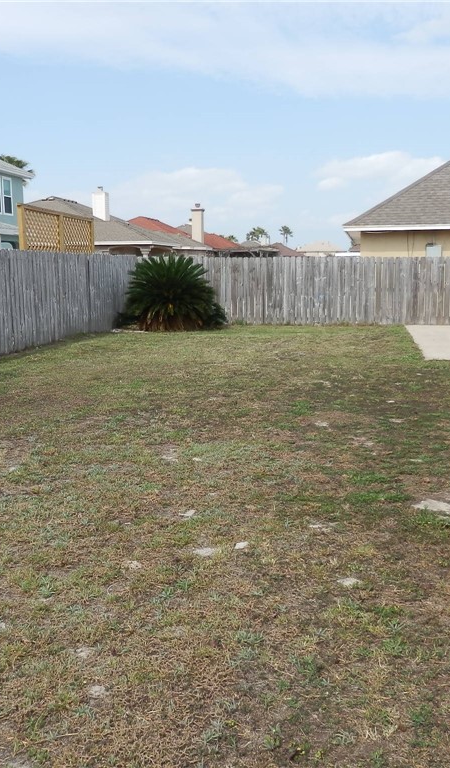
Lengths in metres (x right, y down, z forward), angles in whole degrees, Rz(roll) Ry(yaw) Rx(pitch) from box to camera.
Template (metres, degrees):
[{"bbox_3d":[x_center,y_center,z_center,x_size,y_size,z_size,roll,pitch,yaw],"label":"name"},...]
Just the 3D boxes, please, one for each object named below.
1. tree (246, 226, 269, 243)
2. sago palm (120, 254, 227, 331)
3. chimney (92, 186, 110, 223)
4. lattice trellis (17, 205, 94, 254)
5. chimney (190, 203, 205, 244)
[{"bbox_3d":[4.829,-19.584,110.298,3.570,7.510,3.570,0,9,0],"label":"tree"},{"bbox_3d":[-1.271,-2.258,18.220,2.570,1.810,2.400,0,9,0],"label":"sago palm"},{"bbox_3d":[-6.284,-9.128,37.741,0.700,1.710,0.680,2,9,12],"label":"chimney"},{"bbox_3d":[-3.465,-2.298,15.796,0.120,2.640,3.740,2,9,12],"label":"lattice trellis"},{"bbox_3d":[-1.679,-10.178,47.193,0.720,2.520,0.700,2,9,12],"label":"chimney"}]

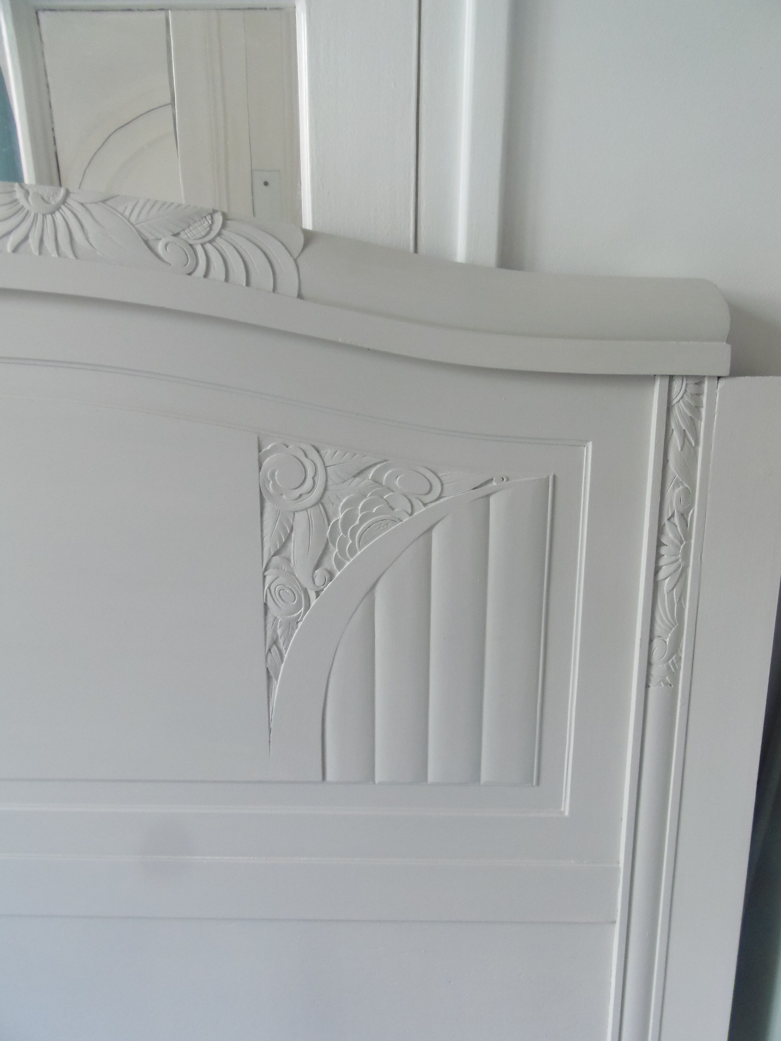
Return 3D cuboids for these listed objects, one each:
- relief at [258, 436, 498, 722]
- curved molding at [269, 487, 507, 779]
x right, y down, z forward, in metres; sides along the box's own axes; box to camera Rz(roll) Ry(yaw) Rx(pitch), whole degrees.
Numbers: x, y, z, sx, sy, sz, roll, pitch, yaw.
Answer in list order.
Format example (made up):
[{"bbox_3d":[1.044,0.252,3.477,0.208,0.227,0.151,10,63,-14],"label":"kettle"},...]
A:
[{"bbox_3d":[-0.014,0.067,0.734,0.232,0.306,0.022,0,11,1],"label":"relief"},{"bbox_3d":[-0.006,0.121,0.744,0.248,0.325,0.025,0,11,1],"label":"curved molding"}]

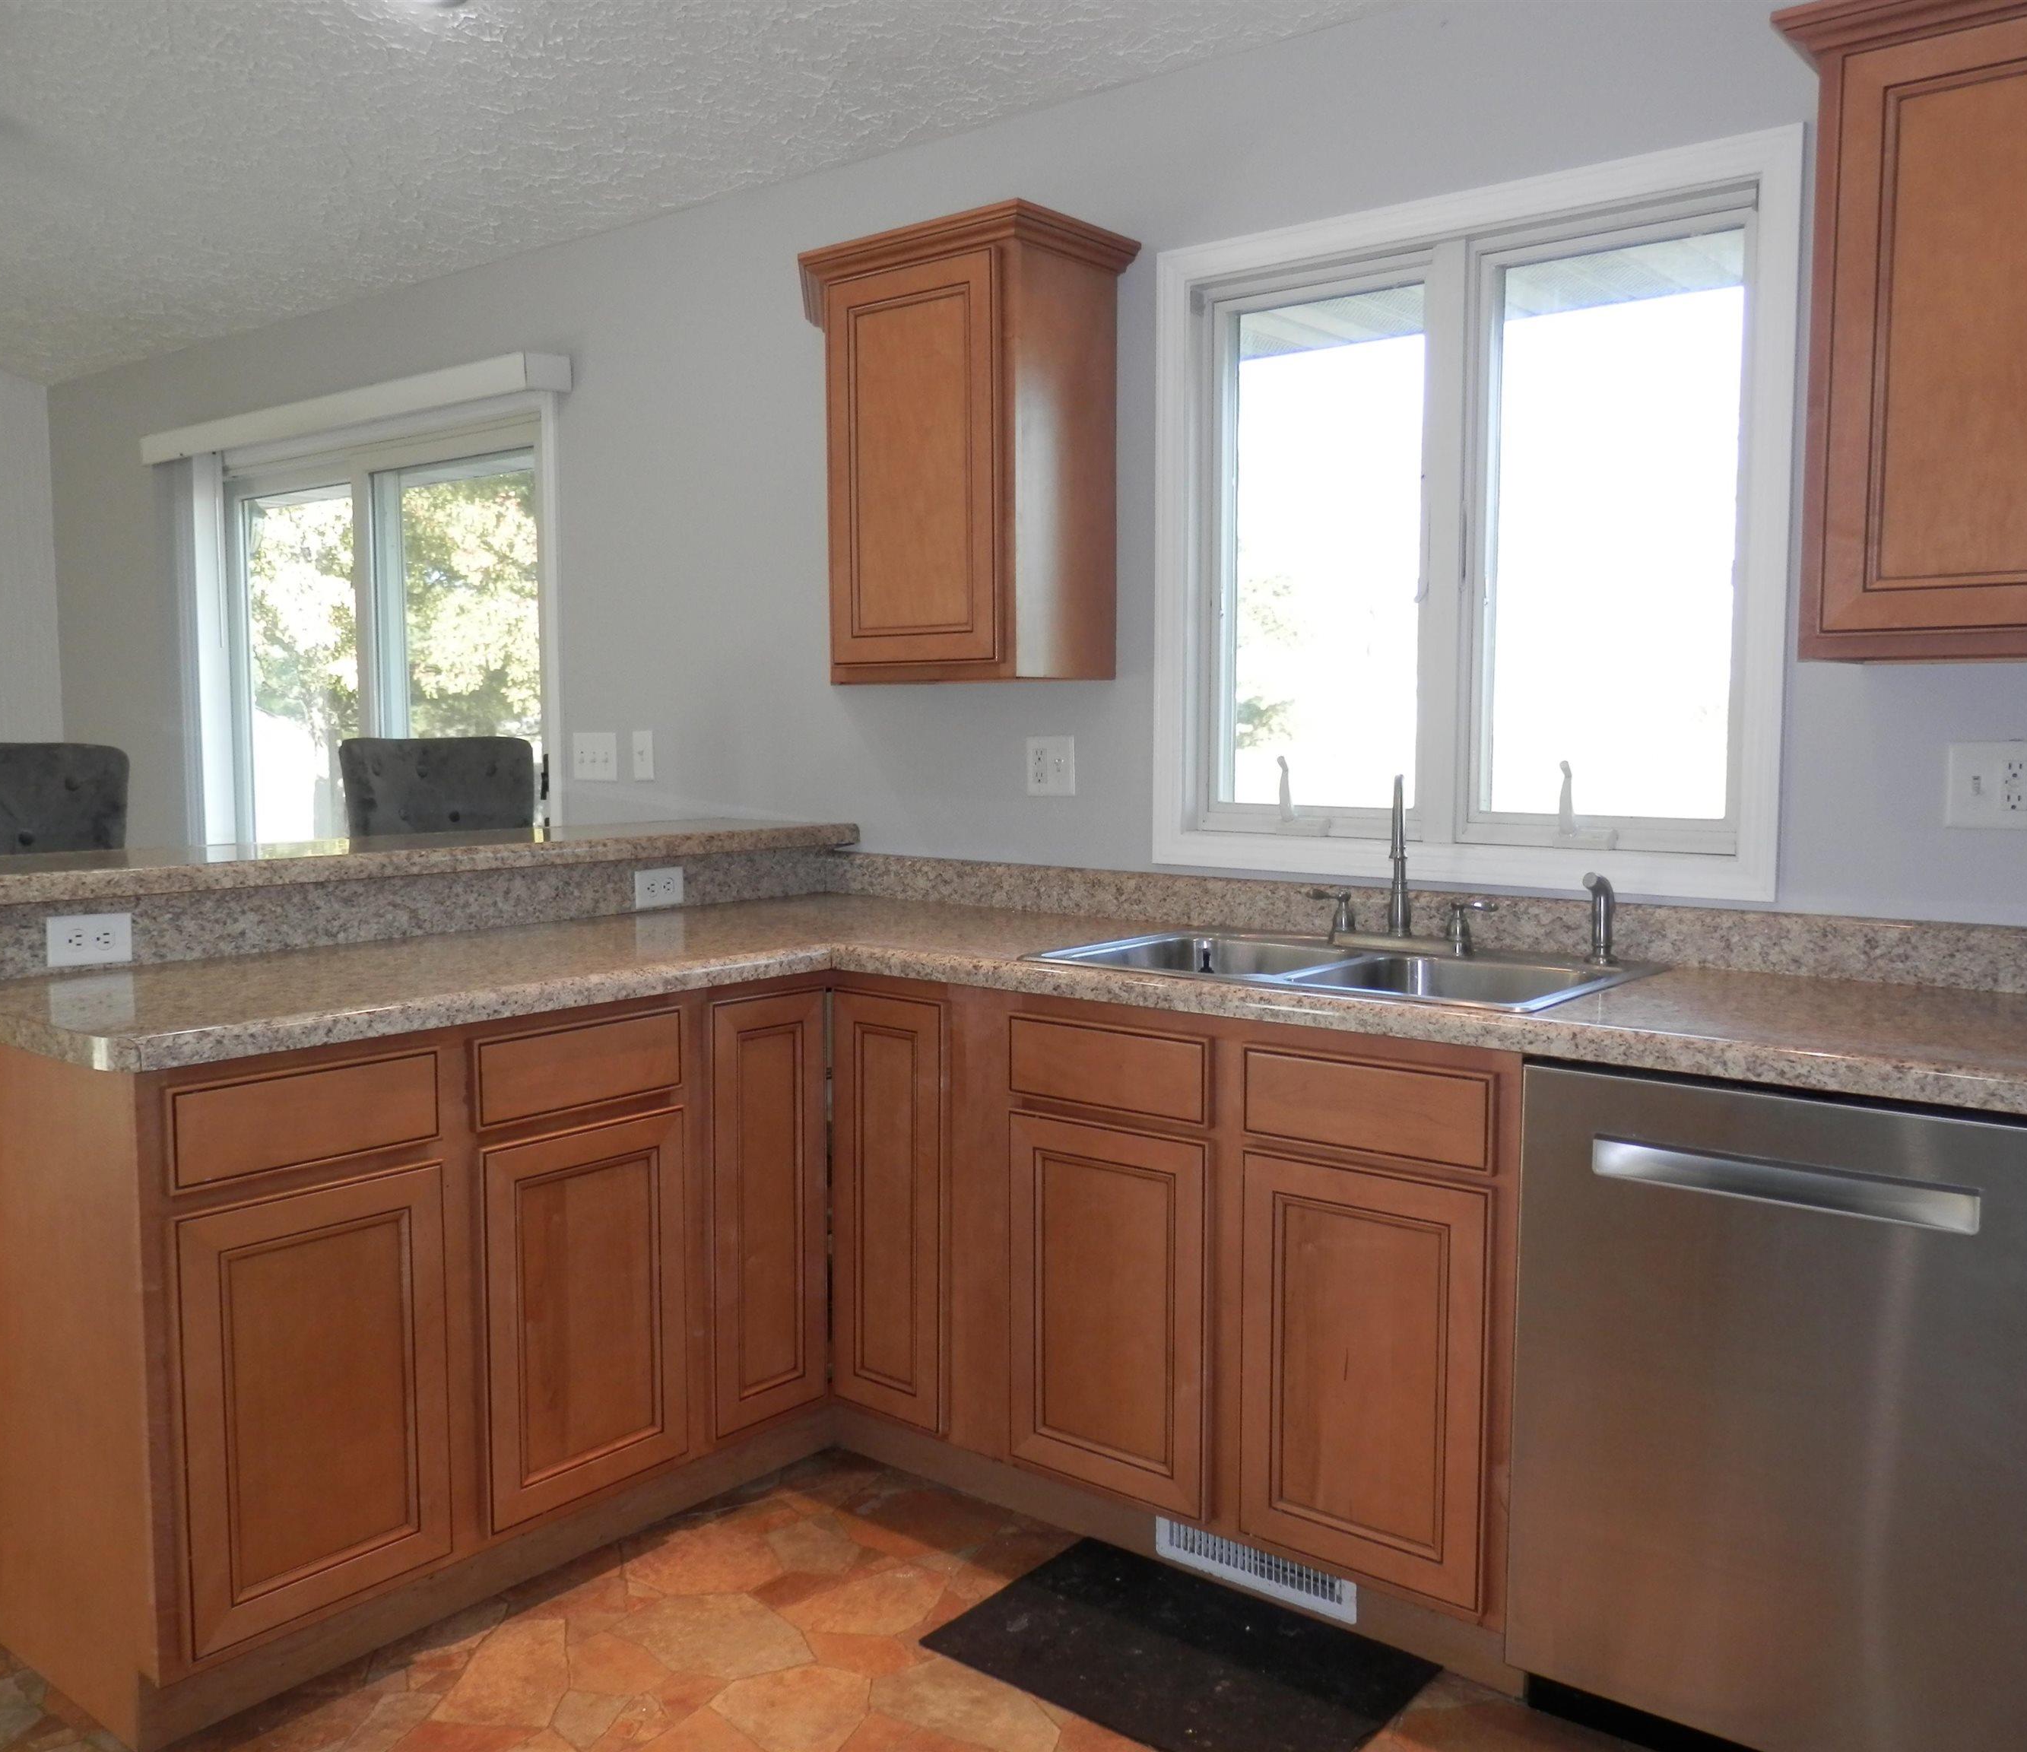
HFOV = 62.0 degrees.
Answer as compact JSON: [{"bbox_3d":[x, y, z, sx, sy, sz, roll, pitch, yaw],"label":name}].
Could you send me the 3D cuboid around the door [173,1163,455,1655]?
[{"bbox_3d":[-0.896,0.674,2.182,0.020,0.556,0.364,4,6,38],"label":"door"}]

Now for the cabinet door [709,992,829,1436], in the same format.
[{"bbox_3d":[-0.406,0.551,2.795,0.020,0.707,0.255,4,6,38],"label":"cabinet door"}]

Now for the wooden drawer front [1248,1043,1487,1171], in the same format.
[{"bbox_3d":[0.466,0.303,2.232,0.357,0.121,0.023,4,6,38],"label":"wooden drawer front"}]

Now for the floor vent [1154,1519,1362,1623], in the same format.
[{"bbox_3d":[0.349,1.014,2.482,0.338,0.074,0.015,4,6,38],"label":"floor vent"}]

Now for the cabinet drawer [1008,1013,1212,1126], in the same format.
[{"bbox_3d":[0.141,0.280,2.489,0.354,0.121,0.023,4,6,38],"label":"cabinet drawer"}]

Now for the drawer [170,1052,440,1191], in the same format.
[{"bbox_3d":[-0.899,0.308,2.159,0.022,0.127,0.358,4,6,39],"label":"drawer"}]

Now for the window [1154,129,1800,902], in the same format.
[{"bbox_3d":[0.713,-0.547,2.795,1.093,1.108,0.102,4,6,38],"label":"window"}]

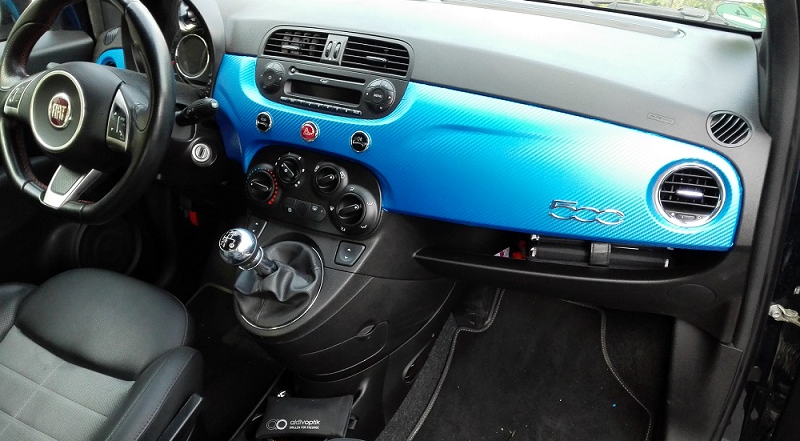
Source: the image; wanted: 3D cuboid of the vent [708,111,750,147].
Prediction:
[{"bbox_3d":[0.424,-0.115,0.772,0.058,0.025,0.058,1,69,2],"label":"vent"}]

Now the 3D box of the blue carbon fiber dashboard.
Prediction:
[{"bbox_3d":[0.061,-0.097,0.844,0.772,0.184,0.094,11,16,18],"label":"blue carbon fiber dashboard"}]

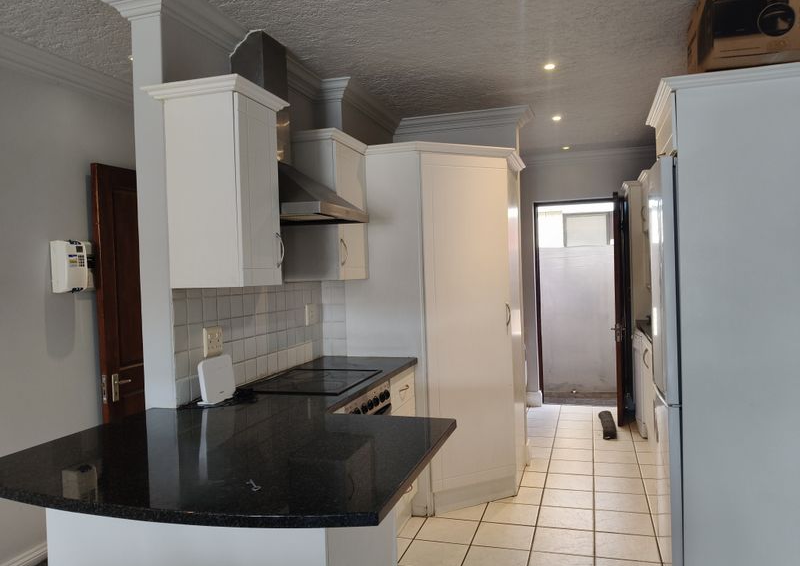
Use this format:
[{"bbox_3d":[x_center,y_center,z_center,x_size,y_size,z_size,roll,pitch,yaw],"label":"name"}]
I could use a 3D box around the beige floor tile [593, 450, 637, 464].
[{"bbox_3d":[1.575,1.277,4.395,0.297,0.010,0.297,-2,1,18],"label":"beige floor tile"}]

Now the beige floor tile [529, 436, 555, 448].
[{"bbox_3d":[1.099,1.298,4.896,0.299,0.010,0.295,-2,1,18],"label":"beige floor tile"}]

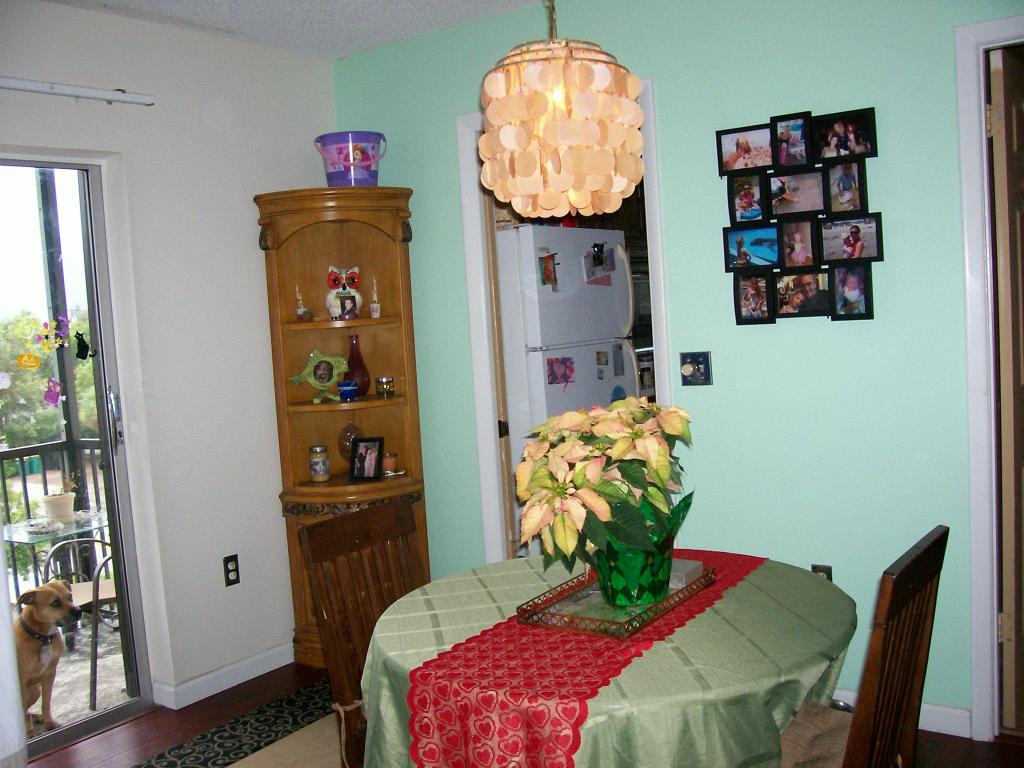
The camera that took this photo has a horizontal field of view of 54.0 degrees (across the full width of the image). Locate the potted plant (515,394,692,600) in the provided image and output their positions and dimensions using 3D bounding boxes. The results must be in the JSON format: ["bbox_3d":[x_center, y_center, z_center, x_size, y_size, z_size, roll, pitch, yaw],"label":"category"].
[{"bbox_3d":[0.194,0.244,2.105,0.370,0.440,0.360,-3,5,5],"label":"potted plant"}]

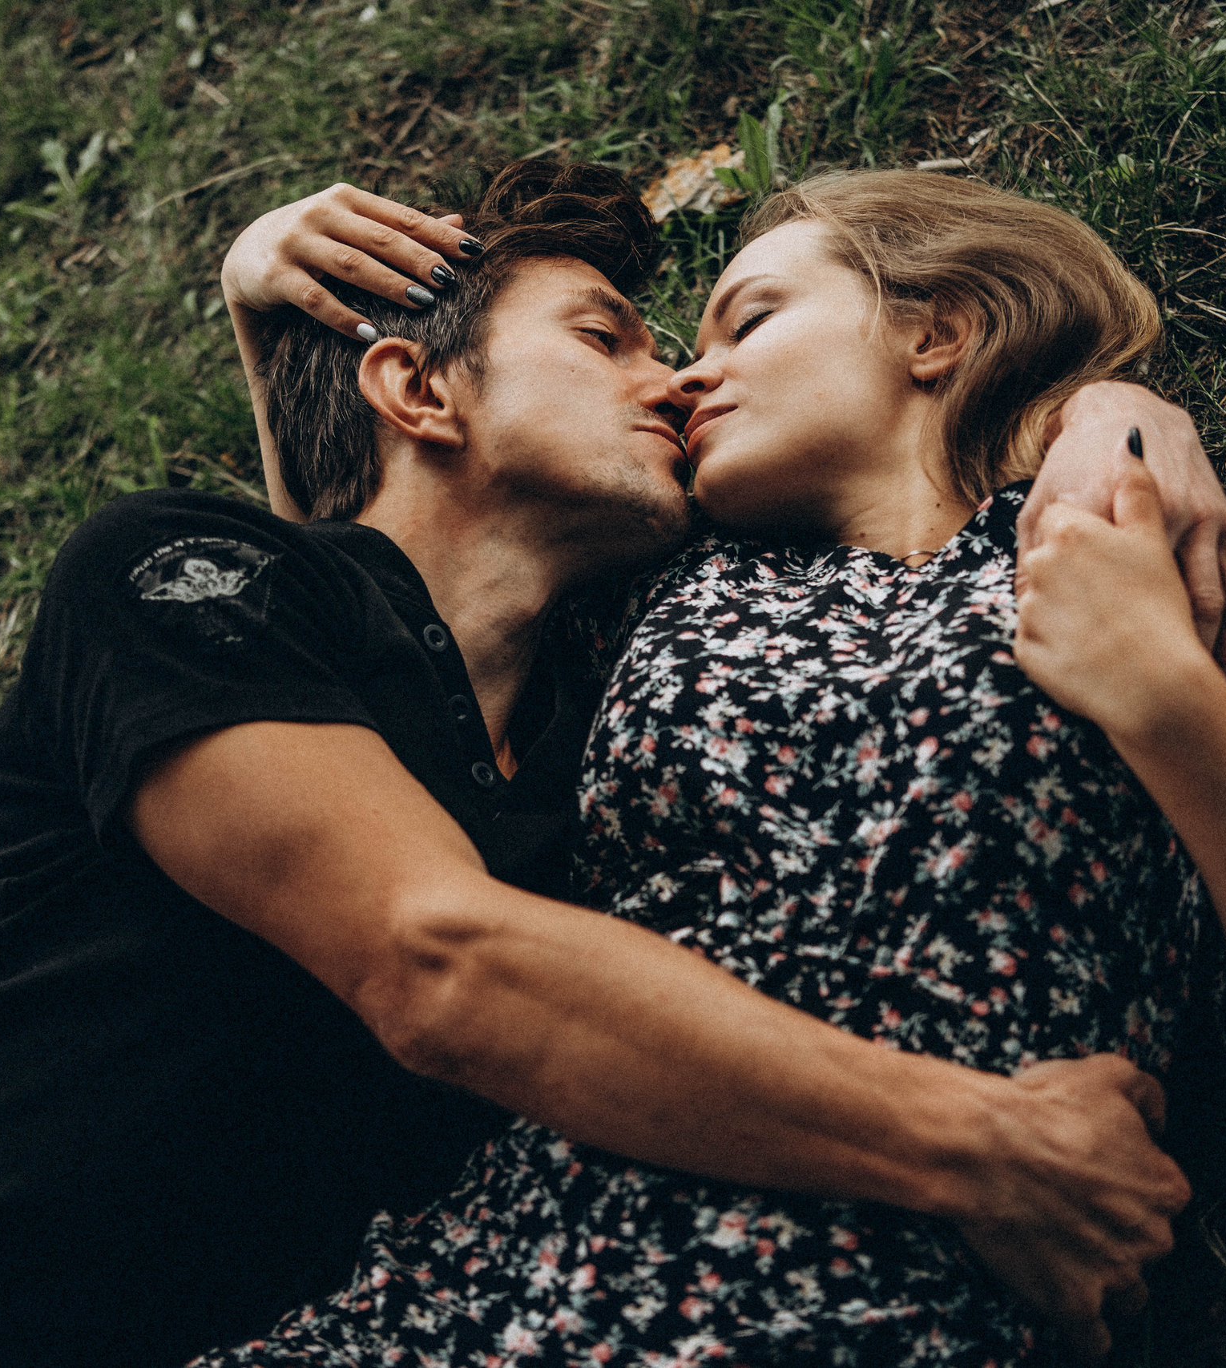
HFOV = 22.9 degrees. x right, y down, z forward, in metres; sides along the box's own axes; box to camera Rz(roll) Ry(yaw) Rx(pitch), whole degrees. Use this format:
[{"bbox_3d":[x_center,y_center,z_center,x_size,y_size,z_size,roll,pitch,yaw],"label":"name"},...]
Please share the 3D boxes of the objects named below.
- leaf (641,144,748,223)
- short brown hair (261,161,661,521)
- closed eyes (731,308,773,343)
[{"bbox_3d":[0.049,-0.302,1.830,0.070,0.016,0.048,-27,58,-19],"label":"leaf"},{"bbox_3d":[-0.081,-0.184,1.620,0.220,0.170,0.190,-20,60,6],"label":"short brown hair"},{"bbox_3d":[0.073,-0.190,1.600,0.012,0.030,0.013,29,60,-15],"label":"closed eyes"}]

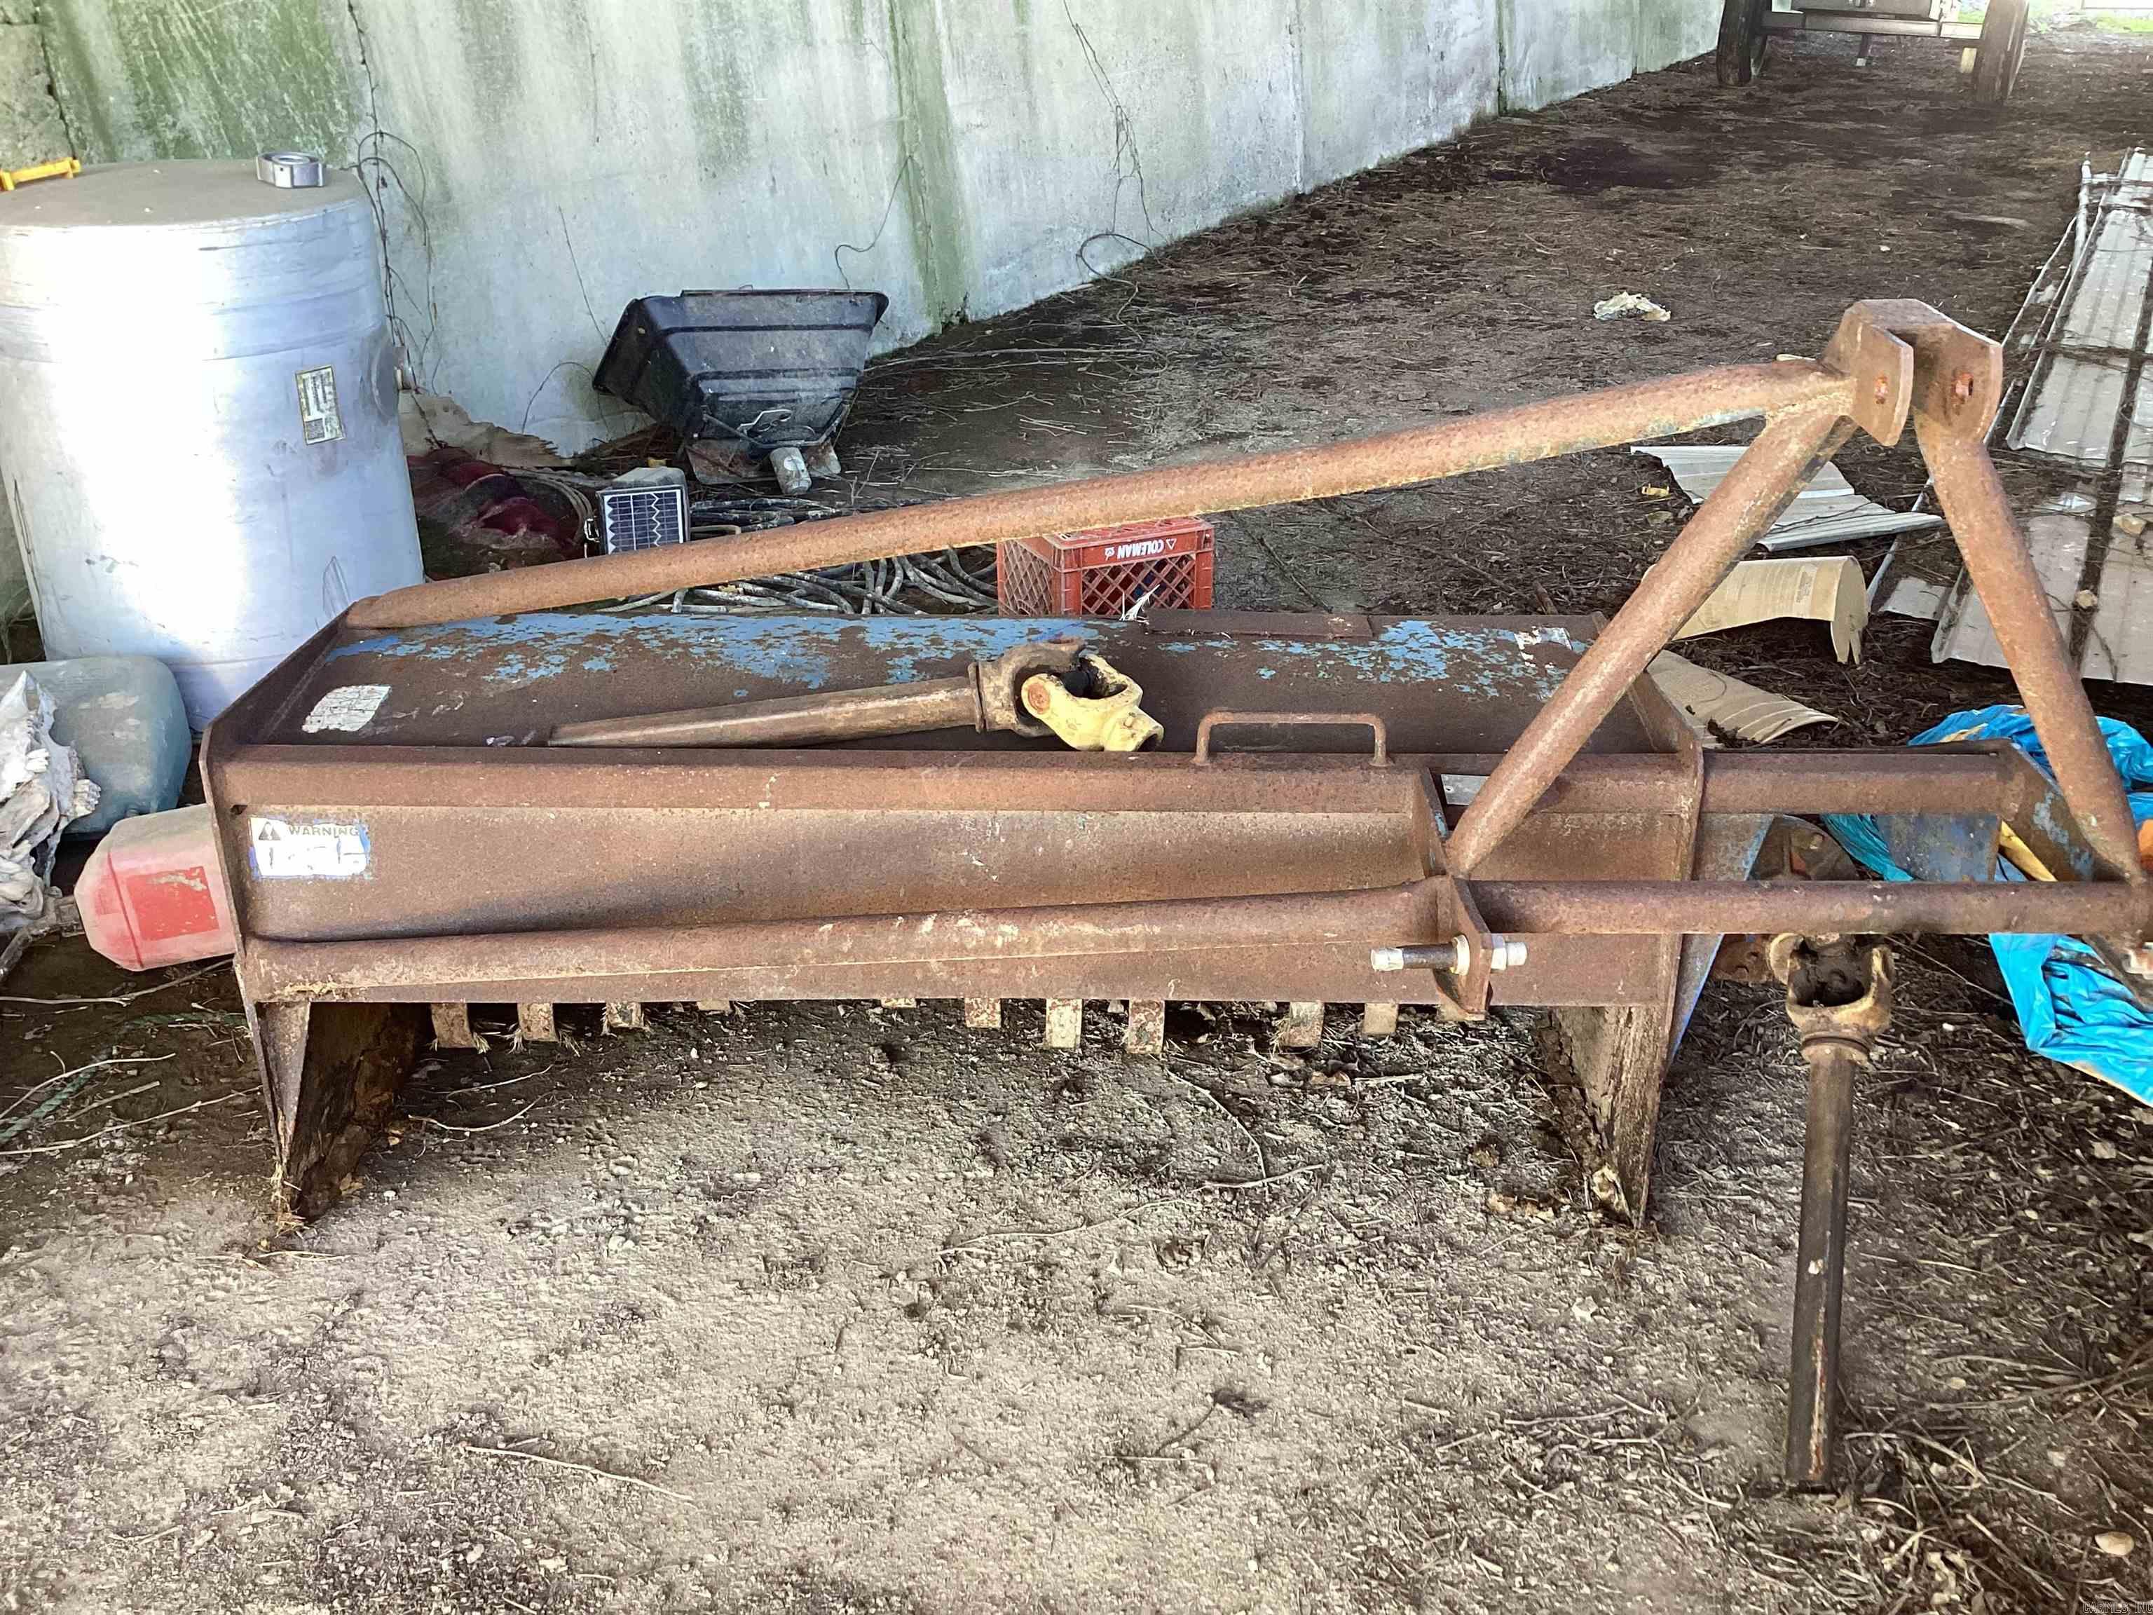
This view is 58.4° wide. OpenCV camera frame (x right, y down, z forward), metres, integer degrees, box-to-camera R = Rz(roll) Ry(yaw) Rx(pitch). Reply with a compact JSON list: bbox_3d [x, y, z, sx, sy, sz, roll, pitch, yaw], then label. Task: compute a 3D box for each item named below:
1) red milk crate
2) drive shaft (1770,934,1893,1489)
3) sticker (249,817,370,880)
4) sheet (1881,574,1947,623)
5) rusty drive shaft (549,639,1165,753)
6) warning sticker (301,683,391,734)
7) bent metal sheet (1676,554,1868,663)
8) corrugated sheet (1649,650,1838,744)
[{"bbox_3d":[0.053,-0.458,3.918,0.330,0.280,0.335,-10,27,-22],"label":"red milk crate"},{"bbox_3d":[0.787,0.396,2.022,0.115,0.115,0.630,8,55,15],"label":"drive shaft"},{"bbox_3d":[-0.832,0.045,2.090,0.130,0.072,0.004,1,25,0],"label":"sticker"},{"bbox_3d":[1.845,-0.445,4.215,0.150,0.020,0.270,14,28,27],"label":"sheet"},{"bbox_3d":[-0.240,-0.103,2.125,0.670,0.110,0.125,-3,25,-4],"label":"rusty drive shaft"},{"bbox_3d":[-0.836,-0.113,2.210,0.068,0.004,0.105,1,33,0],"label":"warning sticker"},{"bbox_3d":[1.355,-0.406,3.932,0.440,0.200,0.200,4,25,7],"label":"bent metal sheet"},{"bbox_3d":[1.173,-0.252,3.751,0.330,0.075,0.490,-13,28,-26],"label":"corrugated sheet"}]

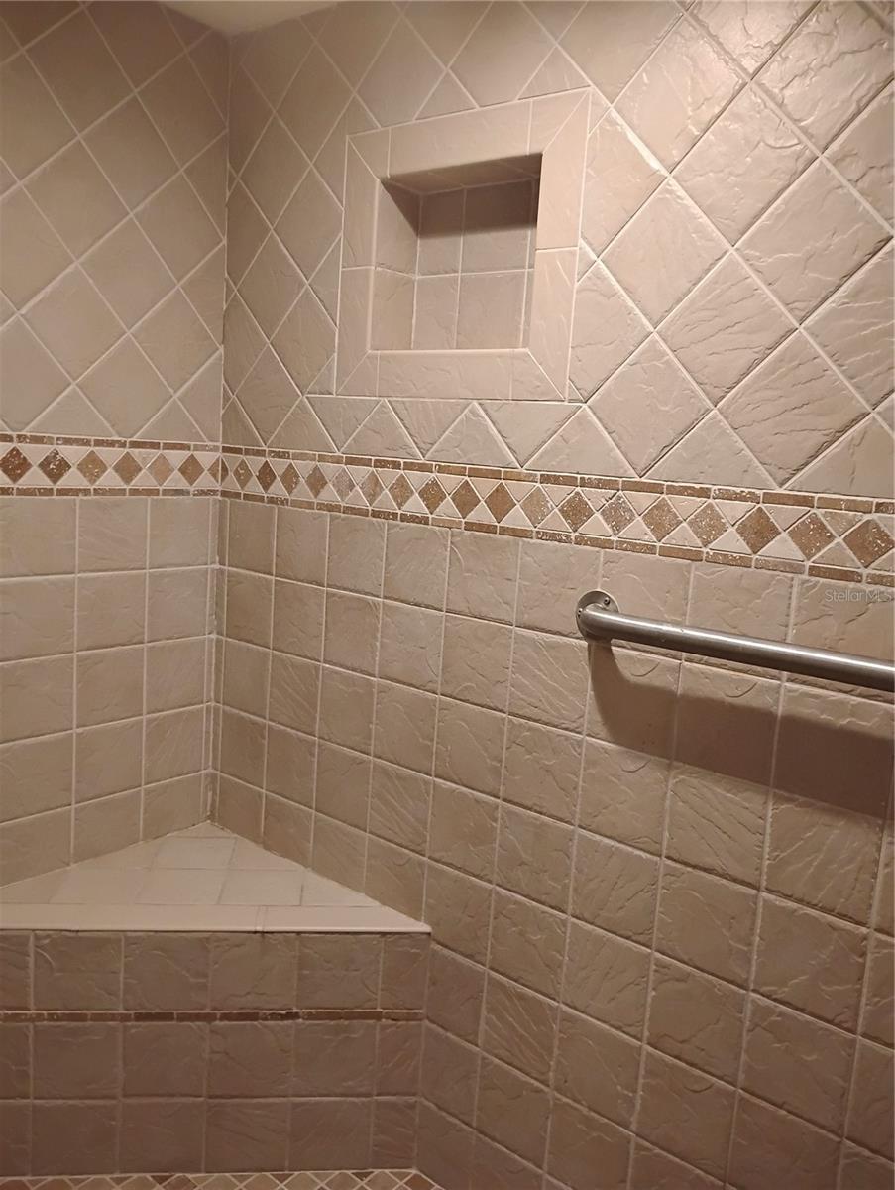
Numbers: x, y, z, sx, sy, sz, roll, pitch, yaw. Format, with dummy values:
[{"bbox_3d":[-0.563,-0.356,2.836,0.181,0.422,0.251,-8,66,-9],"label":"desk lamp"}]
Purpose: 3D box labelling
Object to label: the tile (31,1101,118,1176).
[{"bbox_3d":[-0.696,1.015,1.804,0.152,0.149,0.010,3,8,-7],"label":"tile"}]

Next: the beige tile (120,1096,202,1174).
[{"bbox_3d":[-0.541,1.026,1.830,0.150,0.147,0.010,3,8,-7],"label":"beige tile"}]

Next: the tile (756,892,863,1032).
[{"bbox_3d":[0.514,0.520,1.369,0.150,0.150,0.010,10,10,39],"label":"tile"}]

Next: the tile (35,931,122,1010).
[{"bbox_3d":[-0.674,0.685,1.756,0.152,0.147,0.010,3,8,-7],"label":"tile"}]

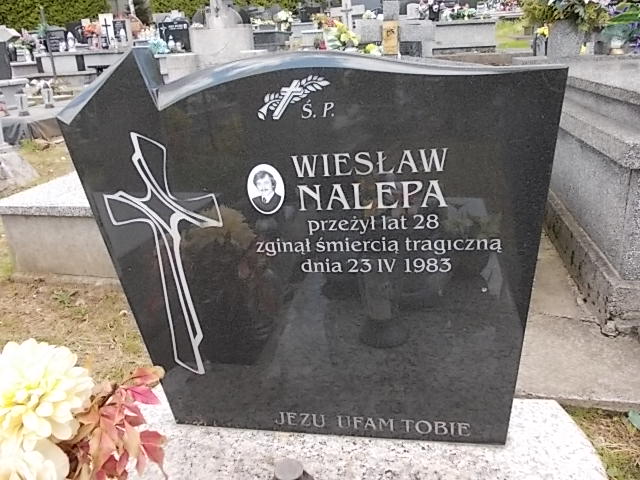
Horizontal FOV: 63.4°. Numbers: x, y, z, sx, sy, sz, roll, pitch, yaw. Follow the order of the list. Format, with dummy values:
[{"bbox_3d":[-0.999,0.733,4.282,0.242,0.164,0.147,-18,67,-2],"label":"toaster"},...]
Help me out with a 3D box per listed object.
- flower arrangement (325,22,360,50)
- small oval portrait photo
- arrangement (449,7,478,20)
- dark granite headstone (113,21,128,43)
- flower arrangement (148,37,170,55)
[{"bbox_3d":[0.270,-2.443,6.200,0.420,0.360,0.340,-4,16,3],"label":"flower arrangement"},{"bbox_3d":[-0.104,-0.099,1.010,0.079,0.100,0.010,-1,16,14],"label":"small oval portrait photo"},{"bbox_3d":[2.495,-3.938,9.000,0.500,0.250,0.320,-3,16,6],"label":"arrangement"},{"bbox_3d":[-3.854,-4.027,10.000,0.310,0.430,0.080,-11,17,-21],"label":"dark granite headstone"},{"bbox_3d":[-2.790,-3.381,9.000,0.370,0.310,0.320,-10,17,-18],"label":"flower arrangement"}]

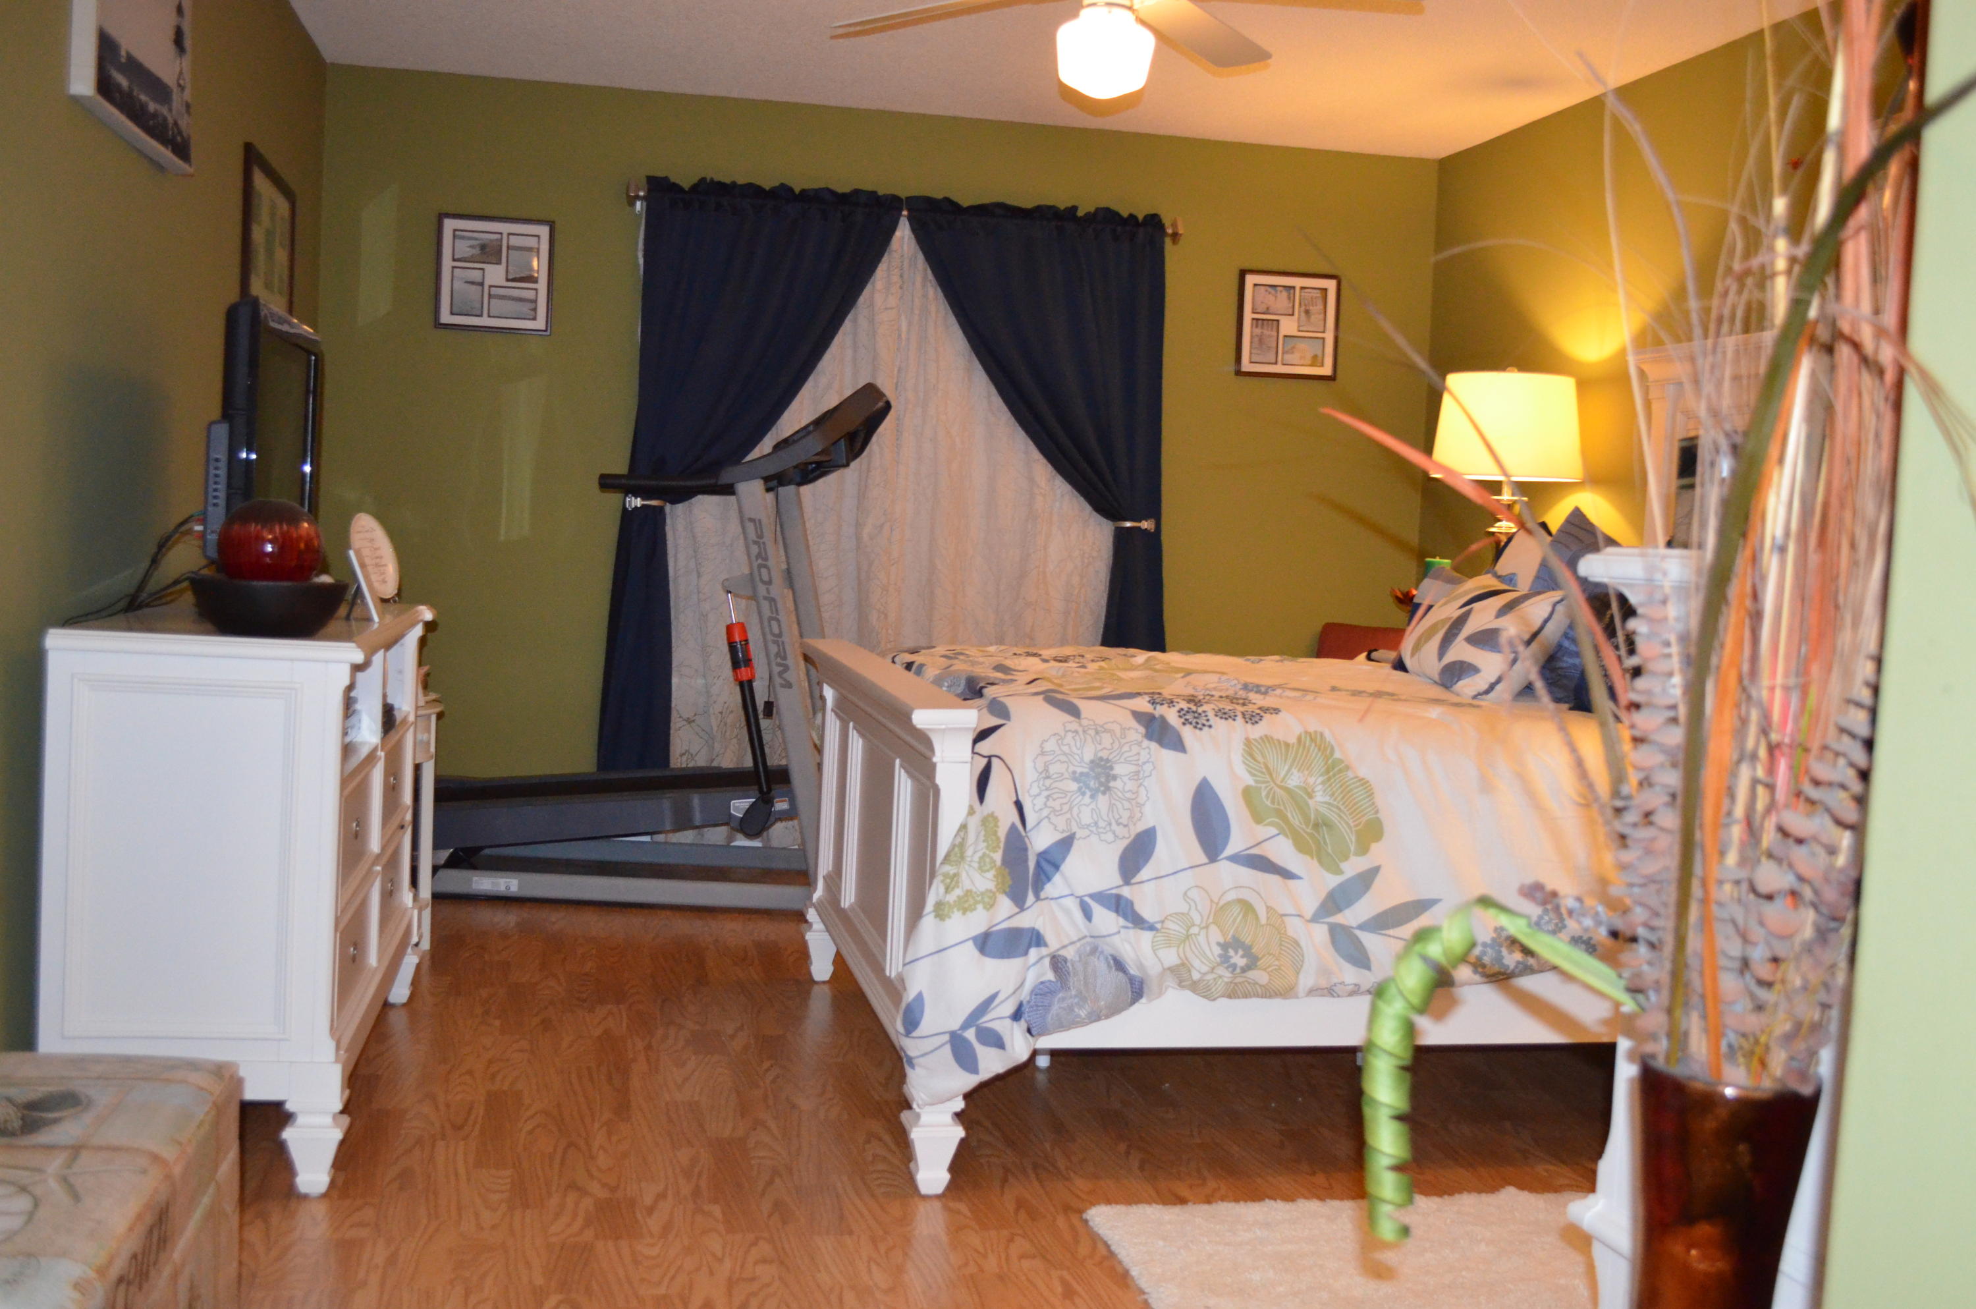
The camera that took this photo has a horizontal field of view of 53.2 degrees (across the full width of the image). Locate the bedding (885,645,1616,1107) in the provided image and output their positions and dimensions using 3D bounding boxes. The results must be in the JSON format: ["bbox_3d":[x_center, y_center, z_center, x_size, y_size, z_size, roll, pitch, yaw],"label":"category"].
[{"bbox_3d":[0.607,0.365,4.258,1.920,0.680,1.810,2,4,-12],"label":"bedding"}]

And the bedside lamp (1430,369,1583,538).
[{"bbox_3d":[1.473,-0.449,5.595,0.463,0.720,0.463,2,4,-12],"label":"bedside lamp"}]

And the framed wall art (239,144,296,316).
[{"bbox_3d":[-1.787,-1.006,4.922,0.026,0.400,0.720,2,4,-12],"label":"framed wall art"}]

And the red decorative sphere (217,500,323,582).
[{"bbox_3d":[-1.178,-0.170,3.235,0.167,0.160,0.167,2,4,-12],"label":"red decorative sphere"}]

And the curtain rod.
[{"bbox_3d":[-0.240,-1.408,6.291,1.810,0.085,0.090,2,4,-12],"label":"curtain rod"}]

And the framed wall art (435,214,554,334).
[{"bbox_3d":[-1.562,-1.205,6.258,0.350,0.356,0.020,2,4,-12],"label":"framed wall art"}]

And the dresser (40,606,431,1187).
[{"bbox_3d":[-1.347,0.367,3.690,0.475,0.880,1.347,2,4,-12],"label":"dresser"}]

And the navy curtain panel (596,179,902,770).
[{"bbox_3d":[-0.767,-0.408,6.274,0.927,2.155,0.130,2,4,-12],"label":"navy curtain panel"}]

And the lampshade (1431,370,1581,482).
[{"bbox_3d":[1.482,-0.639,5.583,0.463,0.313,0.463,2,4,-12],"label":"lampshade"}]

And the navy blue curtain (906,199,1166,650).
[{"bbox_3d":[0.149,-0.379,6.462,0.950,2.155,0.130,2,4,-12],"label":"navy blue curtain"}]

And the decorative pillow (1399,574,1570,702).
[{"bbox_3d":[1.083,-0.036,4.360,0.145,0.310,0.400,42,-4,-11],"label":"decorative pillow"}]

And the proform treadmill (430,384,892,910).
[{"bbox_3d":[-1.097,-0.067,5.871,1.694,1.496,0.803,3,4,-1],"label":"proform treadmill"}]

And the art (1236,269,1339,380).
[{"bbox_3d":[1.039,-1.130,6.786,0.360,0.352,0.020,2,4,-12],"label":"art"}]

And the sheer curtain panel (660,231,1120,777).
[{"bbox_3d":[-0.307,-0.378,6.396,1.660,2.120,0.080,2,4,-12],"label":"sheer curtain panel"}]

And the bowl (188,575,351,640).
[{"bbox_3d":[-1.167,-0.077,3.202,0.248,0.084,0.248,2,4,-12],"label":"bowl"}]

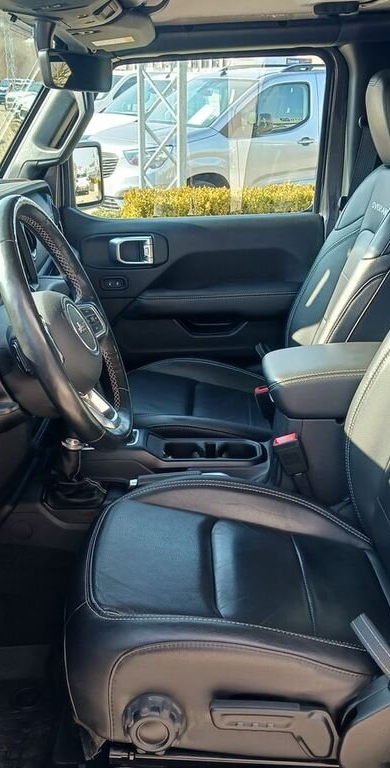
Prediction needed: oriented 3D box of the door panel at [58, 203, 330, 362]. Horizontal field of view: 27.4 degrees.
[{"bbox_3d":[-0.069,-0.216,2.184,0.820,0.540,0.110,0,20,1],"label":"door panel"}]

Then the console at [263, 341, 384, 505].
[{"bbox_3d":[0.280,0.081,1.560,0.320,0.290,0.200,0,20,1],"label":"console"}]

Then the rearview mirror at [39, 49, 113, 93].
[{"bbox_3d":[-0.195,-0.528,1.345,0.040,0.068,0.240,7,21,17],"label":"rearview mirror"}]

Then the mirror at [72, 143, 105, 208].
[{"bbox_3d":[-0.343,-0.609,2.322,0.100,0.190,0.190,6,21,15],"label":"mirror"}]

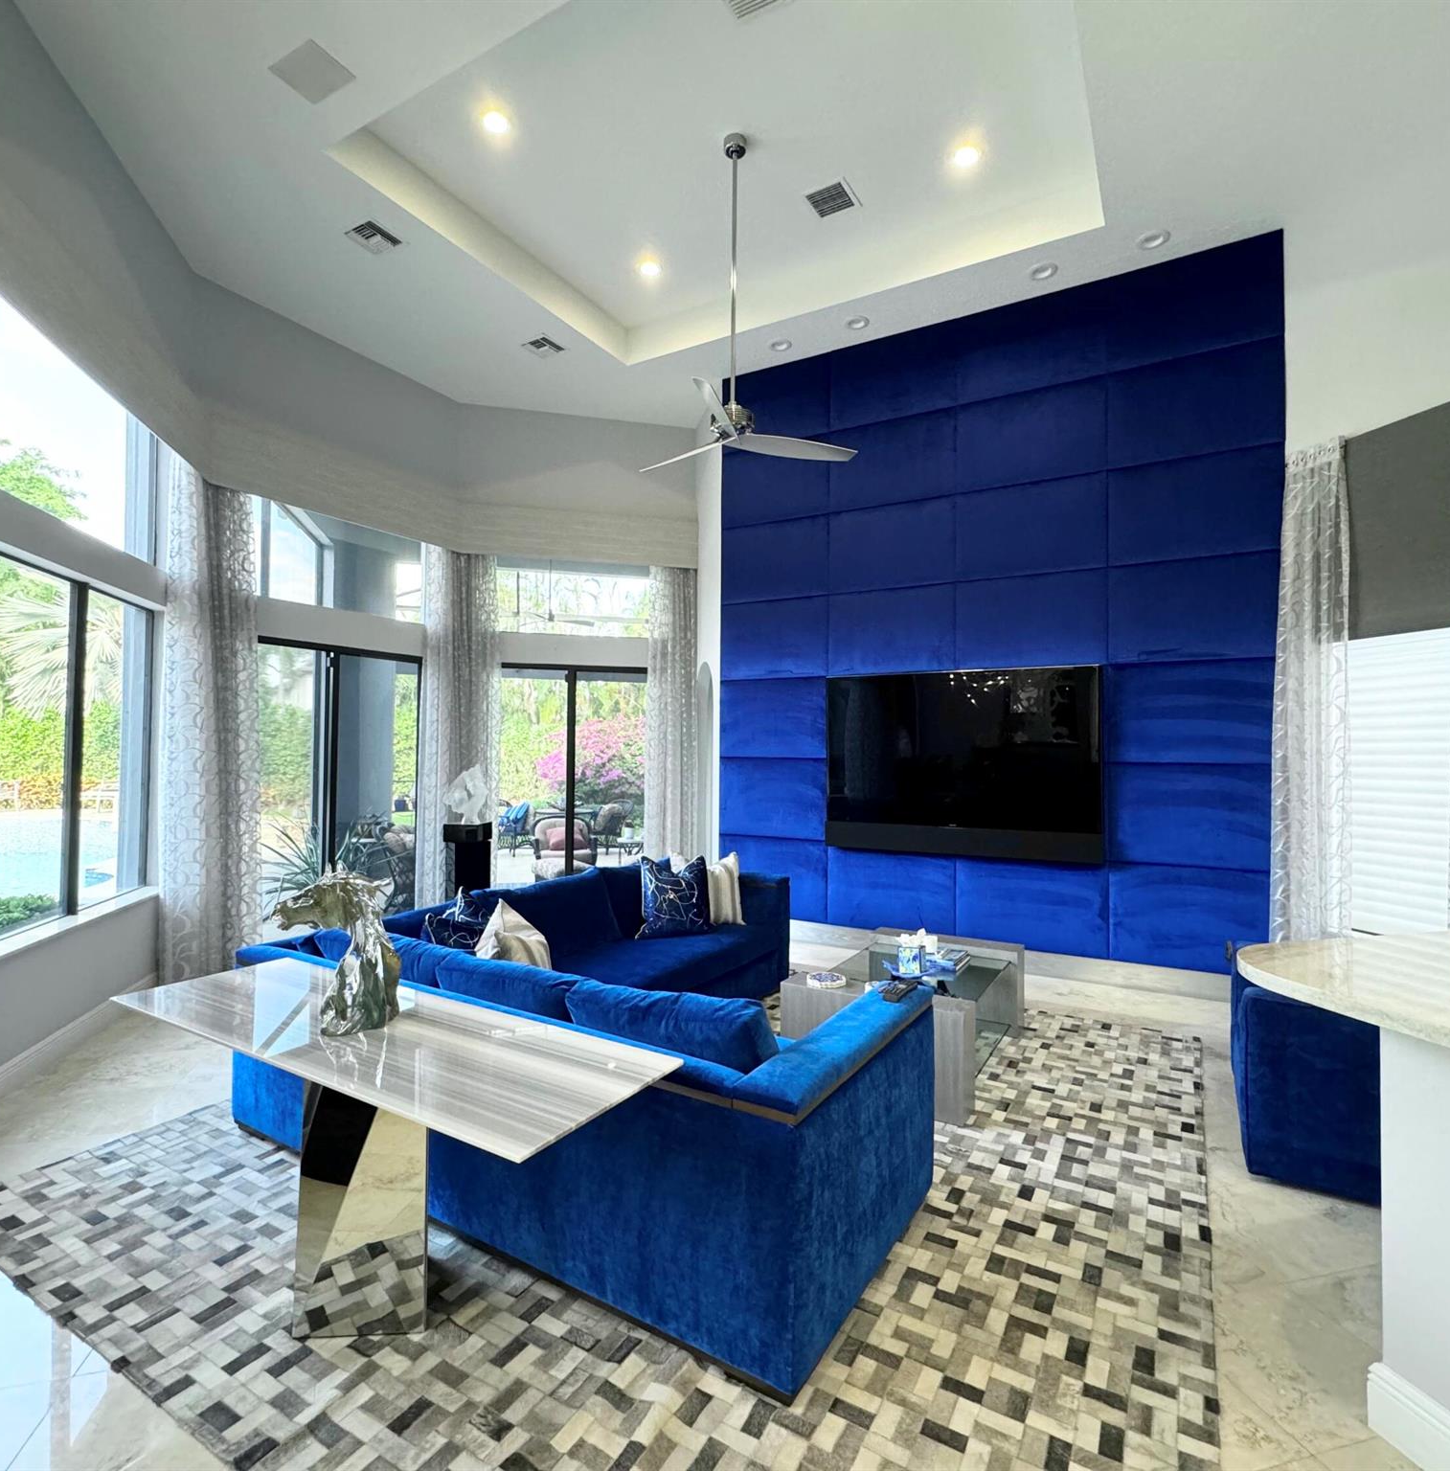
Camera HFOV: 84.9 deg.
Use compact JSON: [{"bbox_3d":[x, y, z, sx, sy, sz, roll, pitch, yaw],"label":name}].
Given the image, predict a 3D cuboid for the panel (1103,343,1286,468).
[{"bbox_3d":[2.816,-1.986,4.787,0.919,0.618,0.072,0,-1,31],"label":"panel"}]

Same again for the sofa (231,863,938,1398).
[{"bbox_3d":[-0.117,1.134,3.638,2.460,0.789,2.875,0,-1,32],"label":"sofa"}]

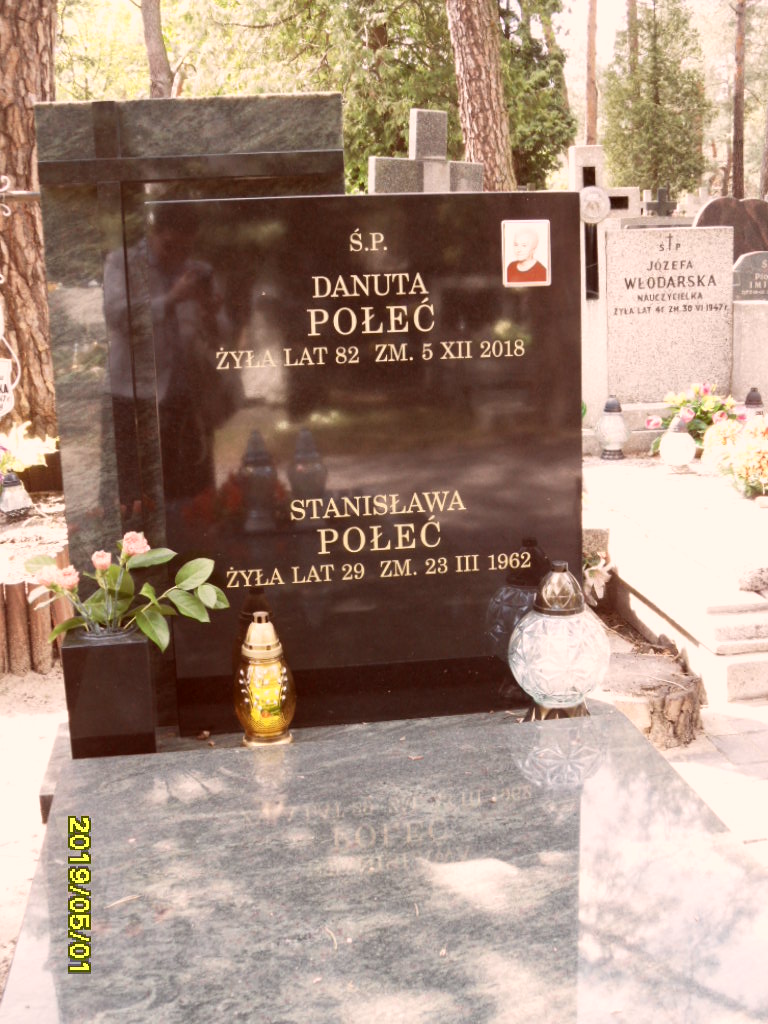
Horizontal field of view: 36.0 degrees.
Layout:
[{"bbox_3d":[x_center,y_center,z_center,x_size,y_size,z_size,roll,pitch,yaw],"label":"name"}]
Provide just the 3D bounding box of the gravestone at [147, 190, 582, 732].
[{"bbox_3d":[-0.016,-0.080,2.230,0.782,0.988,0.060,-3,12,-7],"label":"gravestone"}]

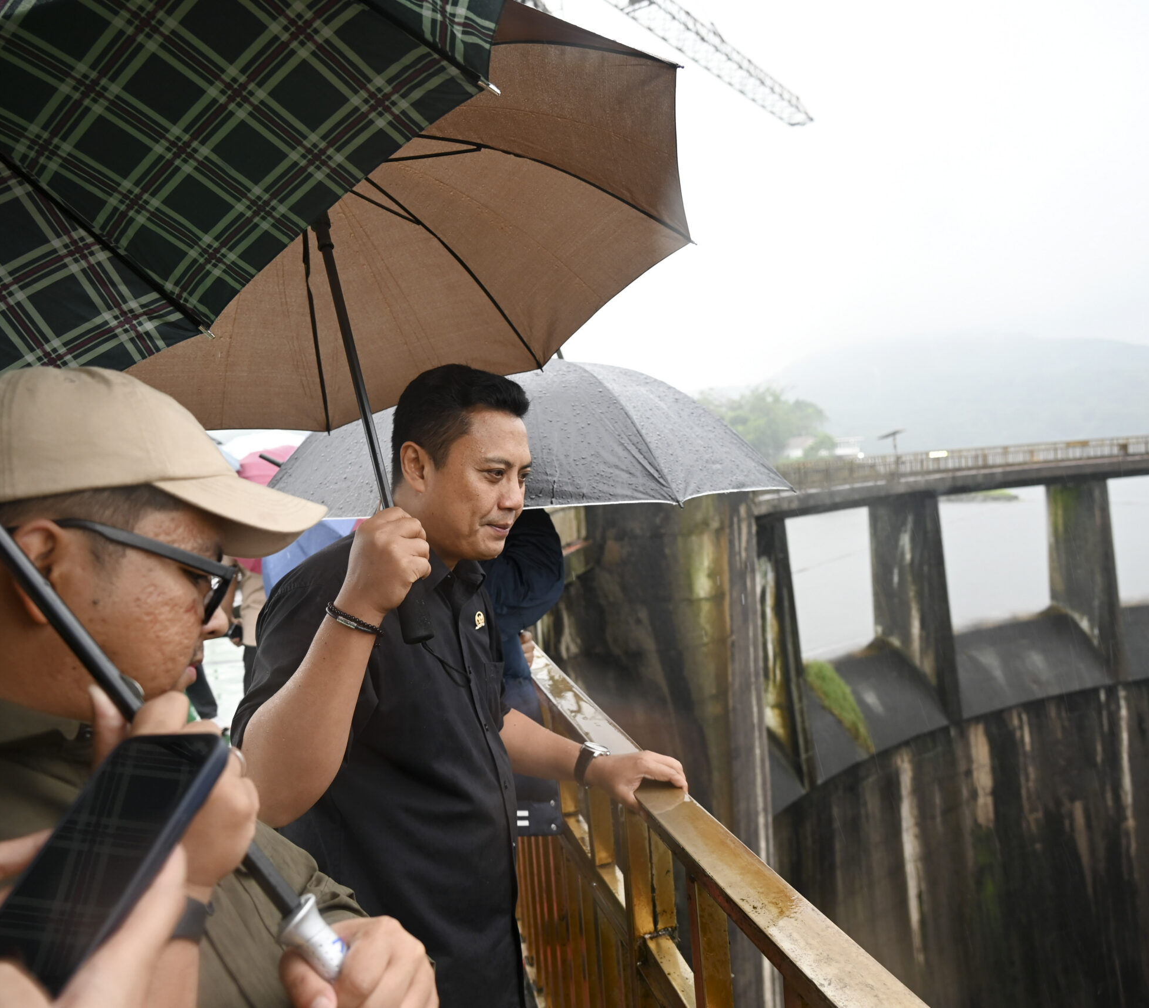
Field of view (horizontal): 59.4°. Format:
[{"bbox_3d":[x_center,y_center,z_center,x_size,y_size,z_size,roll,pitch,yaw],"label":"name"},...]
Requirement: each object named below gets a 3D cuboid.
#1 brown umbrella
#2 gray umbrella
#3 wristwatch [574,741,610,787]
[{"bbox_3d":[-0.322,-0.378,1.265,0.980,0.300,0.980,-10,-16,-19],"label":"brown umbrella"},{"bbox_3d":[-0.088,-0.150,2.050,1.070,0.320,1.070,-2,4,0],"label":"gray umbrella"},{"bbox_3d":[0.024,0.355,1.370,0.042,0.056,0.062,12,-4,38],"label":"wristwatch"}]

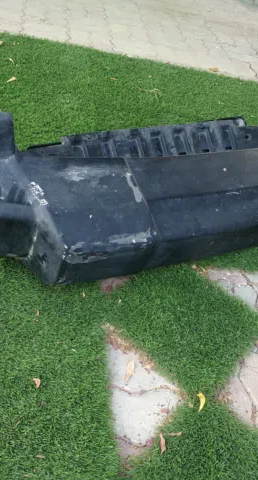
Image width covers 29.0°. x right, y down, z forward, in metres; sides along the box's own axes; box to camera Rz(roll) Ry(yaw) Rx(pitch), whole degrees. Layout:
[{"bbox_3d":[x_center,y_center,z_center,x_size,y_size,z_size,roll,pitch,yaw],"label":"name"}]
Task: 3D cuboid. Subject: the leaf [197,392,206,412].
[{"bbox_3d":[0.140,0.307,0.949,0.015,0.010,0.043,12,38,-7],"label":"leaf"}]

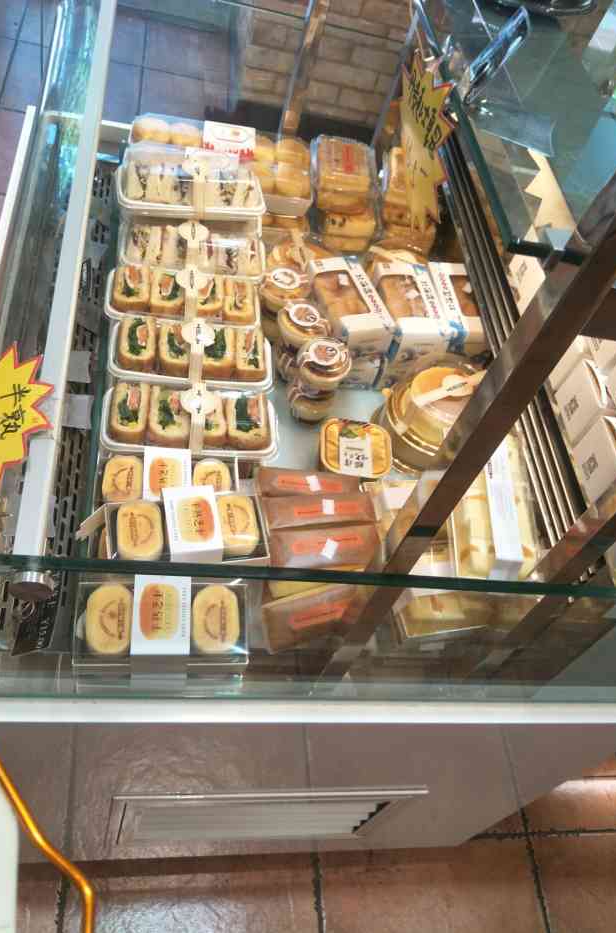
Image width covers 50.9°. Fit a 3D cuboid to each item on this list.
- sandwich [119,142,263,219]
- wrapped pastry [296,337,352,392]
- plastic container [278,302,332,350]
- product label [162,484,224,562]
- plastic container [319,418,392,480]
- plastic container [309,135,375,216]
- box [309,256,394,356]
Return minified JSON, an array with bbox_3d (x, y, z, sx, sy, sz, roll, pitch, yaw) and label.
[{"bbox_3d":[-0.190,-0.459,1.050,0.230,0.073,0.107,-3,59,-17],"label":"sandwich"},{"bbox_3d":[0.020,-0.144,0.932,0.076,0.057,0.076,3,57,-13],"label":"wrapped pastry"},{"bbox_3d":[-0.008,-0.205,0.963,0.076,0.057,0.076,3,57,-13],"label":"plastic container"},{"bbox_3d":[-0.136,0.072,0.755,0.059,0.046,0.083,-4,59,-17],"label":"product label"},{"bbox_3d":[0.067,-0.017,0.938,0.101,0.037,0.089,6,57,-11],"label":"plastic container"},{"bbox_3d":[0.058,-0.507,1.134,0.096,0.068,0.100,1,58,-14],"label":"plastic container"},{"bbox_3d":[0.062,-0.245,0.993,0.081,0.058,0.148,-12,62,-22],"label":"box"}]

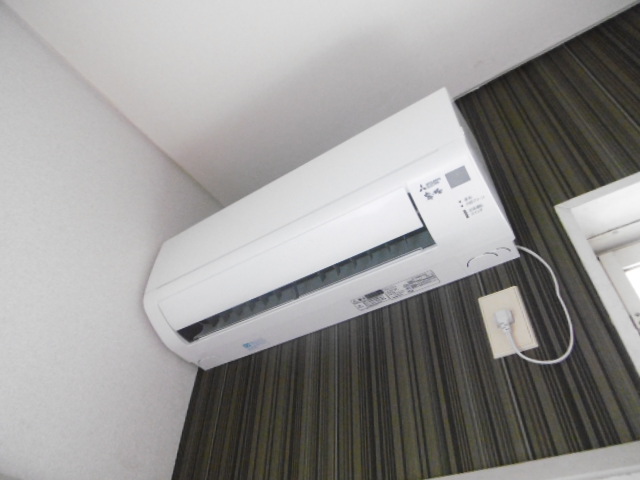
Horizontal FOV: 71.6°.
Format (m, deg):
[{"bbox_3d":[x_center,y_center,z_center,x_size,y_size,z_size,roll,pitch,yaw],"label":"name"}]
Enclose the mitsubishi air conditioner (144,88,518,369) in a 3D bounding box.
[{"bbox_3d":[-0.023,0.016,0.998,0.800,0.280,0.236,-25,-51,24],"label":"mitsubishi air conditioner"}]

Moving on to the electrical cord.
[{"bbox_3d":[0.336,0.096,0.727,0.108,0.235,0.042,-25,-51,24],"label":"electrical cord"}]

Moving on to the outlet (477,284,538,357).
[{"bbox_3d":[0.312,0.137,0.740,0.071,0.121,0.012,-25,-51,24],"label":"outlet"}]

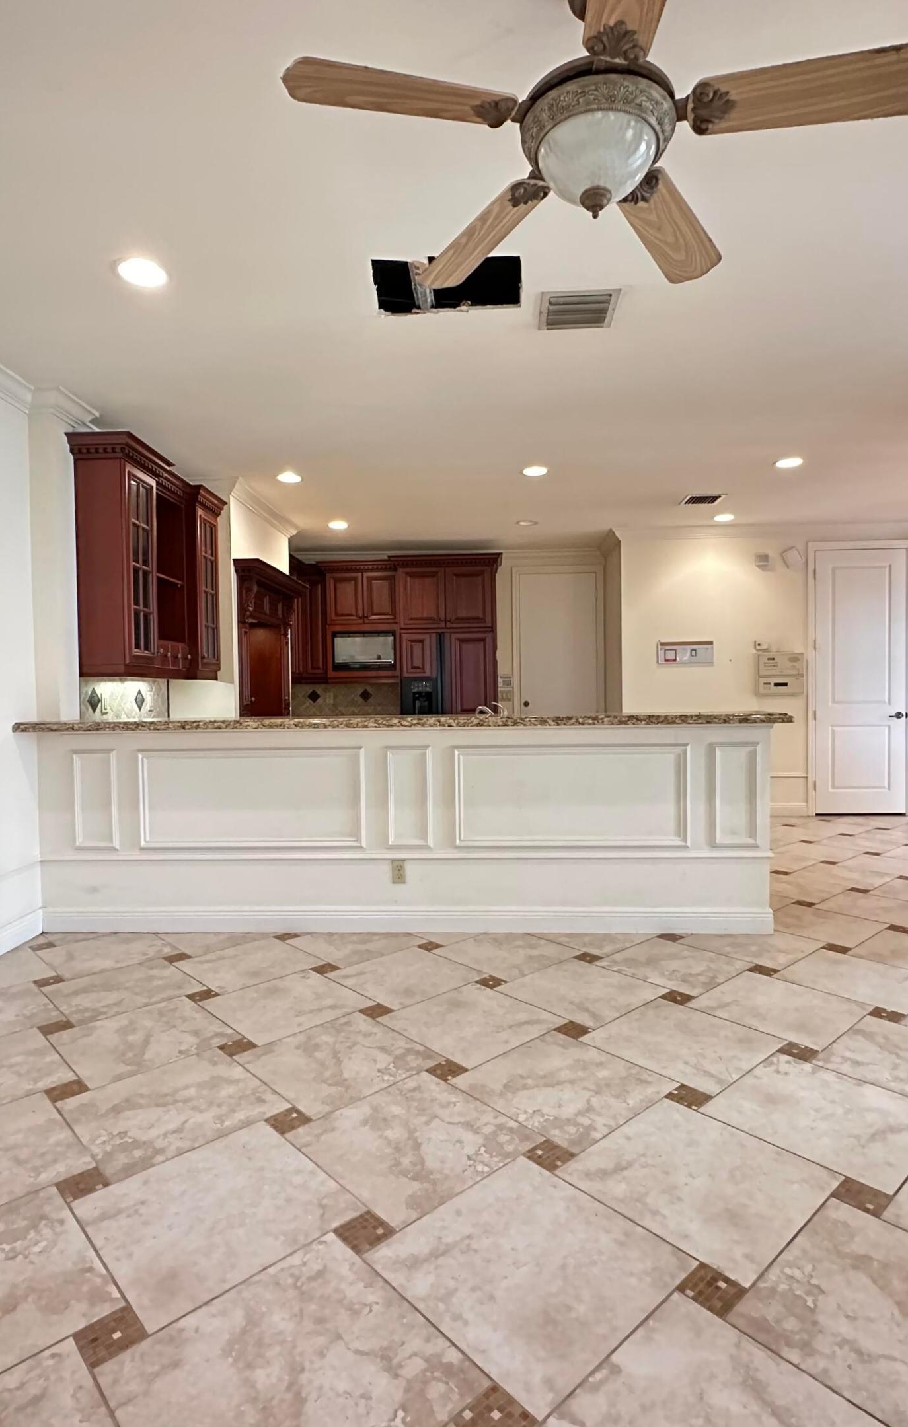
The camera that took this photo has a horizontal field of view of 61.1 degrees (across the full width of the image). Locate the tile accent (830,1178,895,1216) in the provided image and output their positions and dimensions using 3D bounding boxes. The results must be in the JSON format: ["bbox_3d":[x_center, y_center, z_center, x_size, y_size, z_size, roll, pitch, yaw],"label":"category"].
[{"bbox_3d":[0.961,1.143,1.811,0.102,0.010,0.102,1,2,45],"label":"tile accent"}]

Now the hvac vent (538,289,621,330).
[{"bbox_3d":[0.496,-1.605,3.070,0.298,0.020,0.307,-1,2,3],"label":"hvac vent"}]

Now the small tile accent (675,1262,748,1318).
[{"bbox_3d":[0.516,1.156,1.538,0.102,0.010,0.102,1,2,45],"label":"small tile accent"}]

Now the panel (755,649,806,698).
[{"bbox_3d":[3.007,-0.361,7.098,0.407,0.424,0.090,-1,2,2],"label":"panel"}]

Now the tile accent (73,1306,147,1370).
[{"bbox_3d":[-0.644,1.174,1.441,0.102,0.010,0.102,1,2,45],"label":"tile accent"}]

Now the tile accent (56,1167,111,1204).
[{"bbox_3d":[-0.916,1.175,1.908,0.102,0.010,0.102,-3,3,-44],"label":"tile accent"}]

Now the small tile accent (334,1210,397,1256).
[{"bbox_3d":[-0.198,1.173,1.733,0.102,0.010,0.102,-3,3,-44],"label":"small tile accent"}]

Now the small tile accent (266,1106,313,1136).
[{"bbox_3d":[-0.465,1.151,2.163,0.102,0.010,0.102,1,2,45],"label":"small tile accent"}]

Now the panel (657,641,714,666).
[{"bbox_3d":[2.151,-0.551,7.135,0.501,0.250,0.060,-1,2,2],"label":"panel"}]

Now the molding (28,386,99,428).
[{"bbox_3d":[-1.995,-1.527,3.889,0.228,0.087,0.390,-1,2,2],"label":"molding"}]

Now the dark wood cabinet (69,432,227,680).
[{"bbox_3d":[-1.784,-0.837,4.698,0.334,1.243,1.494,-1,2,2],"label":"dark wood cabinet"}]

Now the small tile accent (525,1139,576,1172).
[{"bbox_3d":[0.250,1.159,2.005,0.102,0.010,0.102,-3,3,-44],"label":"small tile accent"}]

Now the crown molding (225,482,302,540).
[{"bbox_3d":[-1.486,-1.603,6.161,0.113,0.095,1.760,-1,2,2],"label":"crown molding"}]

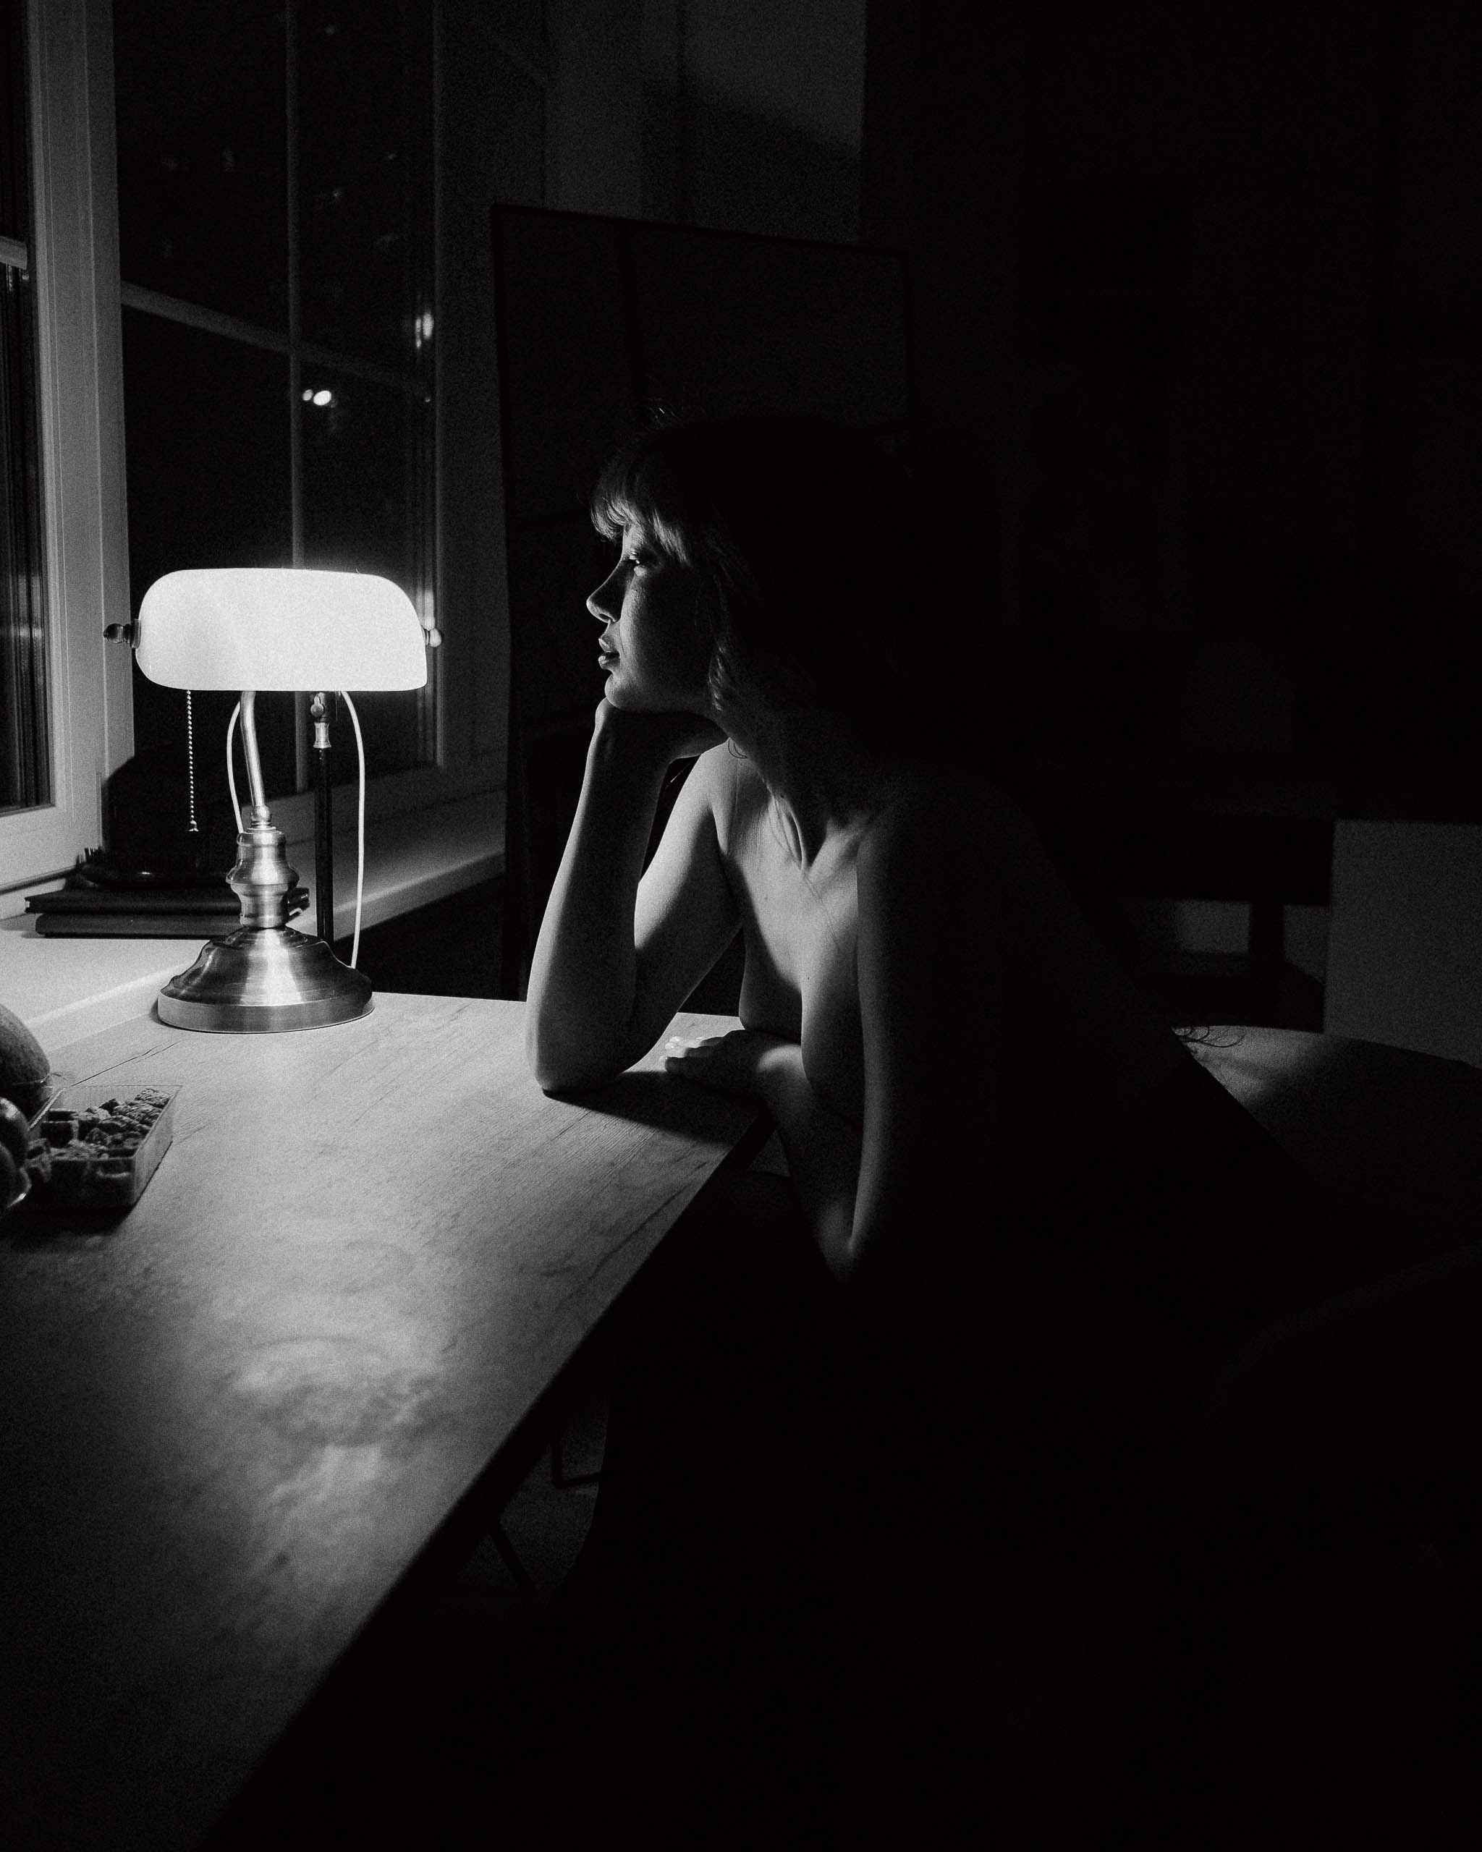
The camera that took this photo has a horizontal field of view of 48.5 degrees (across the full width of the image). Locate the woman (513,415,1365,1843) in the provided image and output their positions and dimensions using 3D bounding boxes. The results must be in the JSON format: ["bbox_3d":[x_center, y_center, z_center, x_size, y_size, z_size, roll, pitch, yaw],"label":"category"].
[{"bbox_3d":[0.138,0.250,1.143,0.640,1.150,0.460,-1,11,-12],"label":"woman"}]

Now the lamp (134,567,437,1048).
[{"bbox_3d":[-0.383,-0.112,1.347,0.260,0.362,0.190,-4,12,-27],"label":"lamp"}]

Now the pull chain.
[{"bbox_3d":[-0.441,-0.132,1.325,0.011,0.118,0.011,-4,12,-27],"label":"pull chain"}]

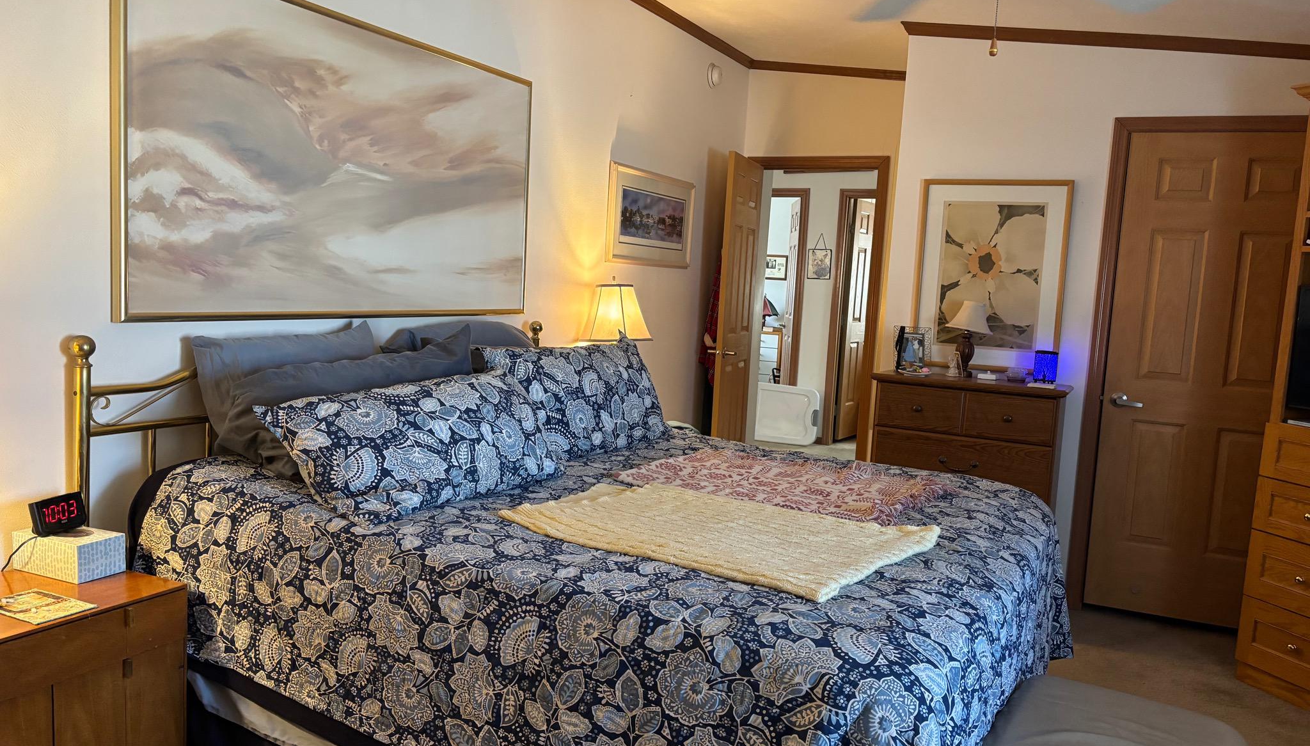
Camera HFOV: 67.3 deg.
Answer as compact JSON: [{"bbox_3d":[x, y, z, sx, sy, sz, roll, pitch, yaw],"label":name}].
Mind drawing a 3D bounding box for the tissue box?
[{"bbox_3d":[-1.352,0.414,2.279,0.208,0.086,0.120,6,6,24],"label":"tissue box"}]

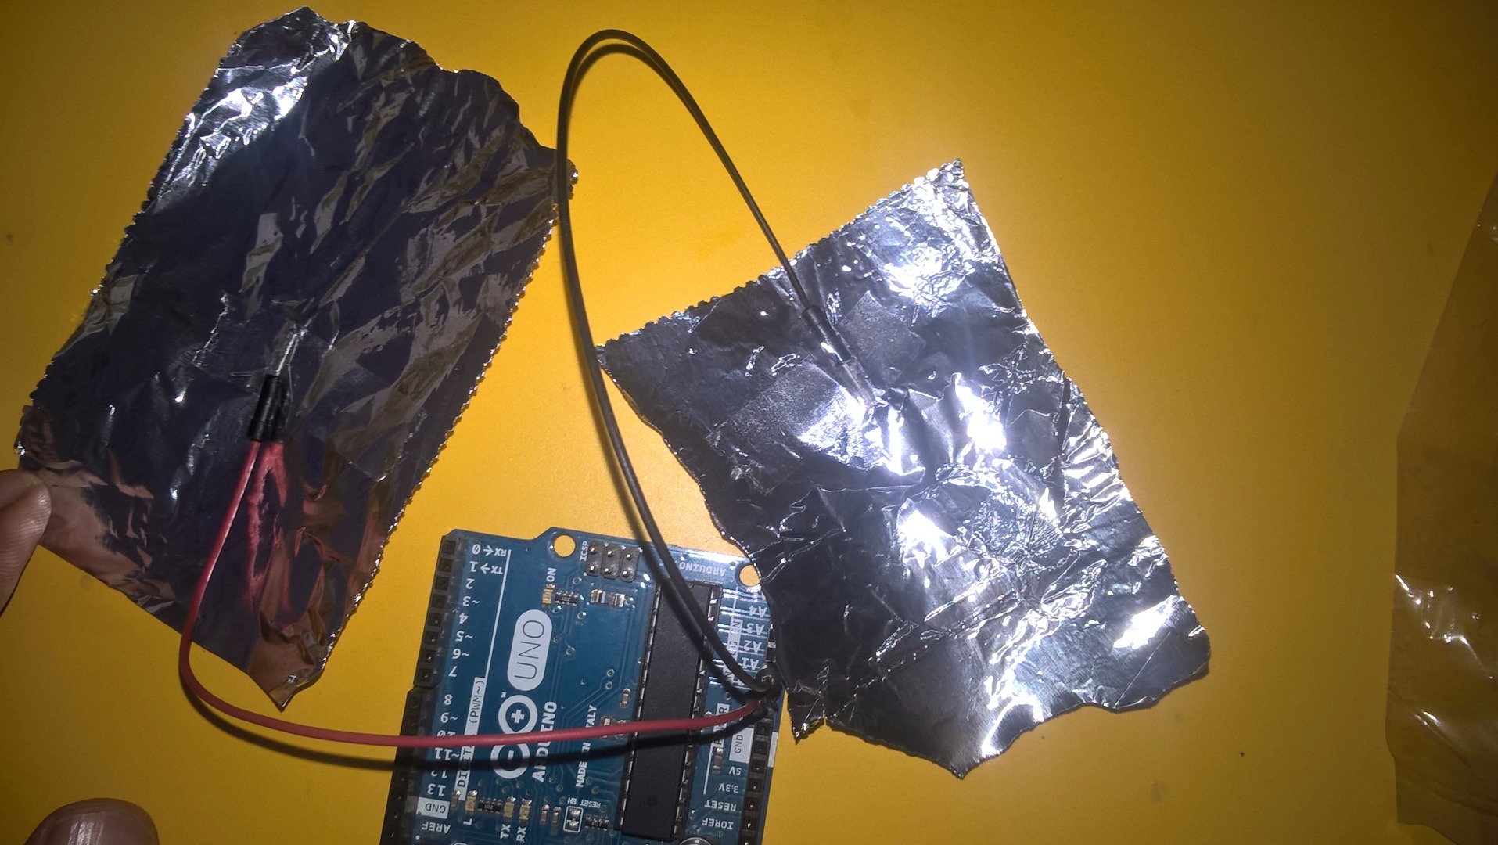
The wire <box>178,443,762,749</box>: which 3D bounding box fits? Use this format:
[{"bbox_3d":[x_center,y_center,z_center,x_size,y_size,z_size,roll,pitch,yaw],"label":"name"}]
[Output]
[{"bbox_3d":[-0.042,0.033,0.162,0.083,0.029,0.031,25,84,1],"label":"wire"}]

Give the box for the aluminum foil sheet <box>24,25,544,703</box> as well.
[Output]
[{"bbox_3d":[-0.071,-0.013,0.178,0.058,0.010,0.097,27,84,1],"label":"aluminum foil sheet"}]

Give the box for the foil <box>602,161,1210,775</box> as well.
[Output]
[{"bbox_3d":[0.025,0.012,0.177,0.064,0.013,0.089,-27,86,-4],"label":"foil"}]

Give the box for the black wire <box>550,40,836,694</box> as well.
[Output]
[{"bbox_3d":[-0.005,-0.012,0.163,0.033,0.042,0.090,-14,85,-3],"label":"black wire"}]

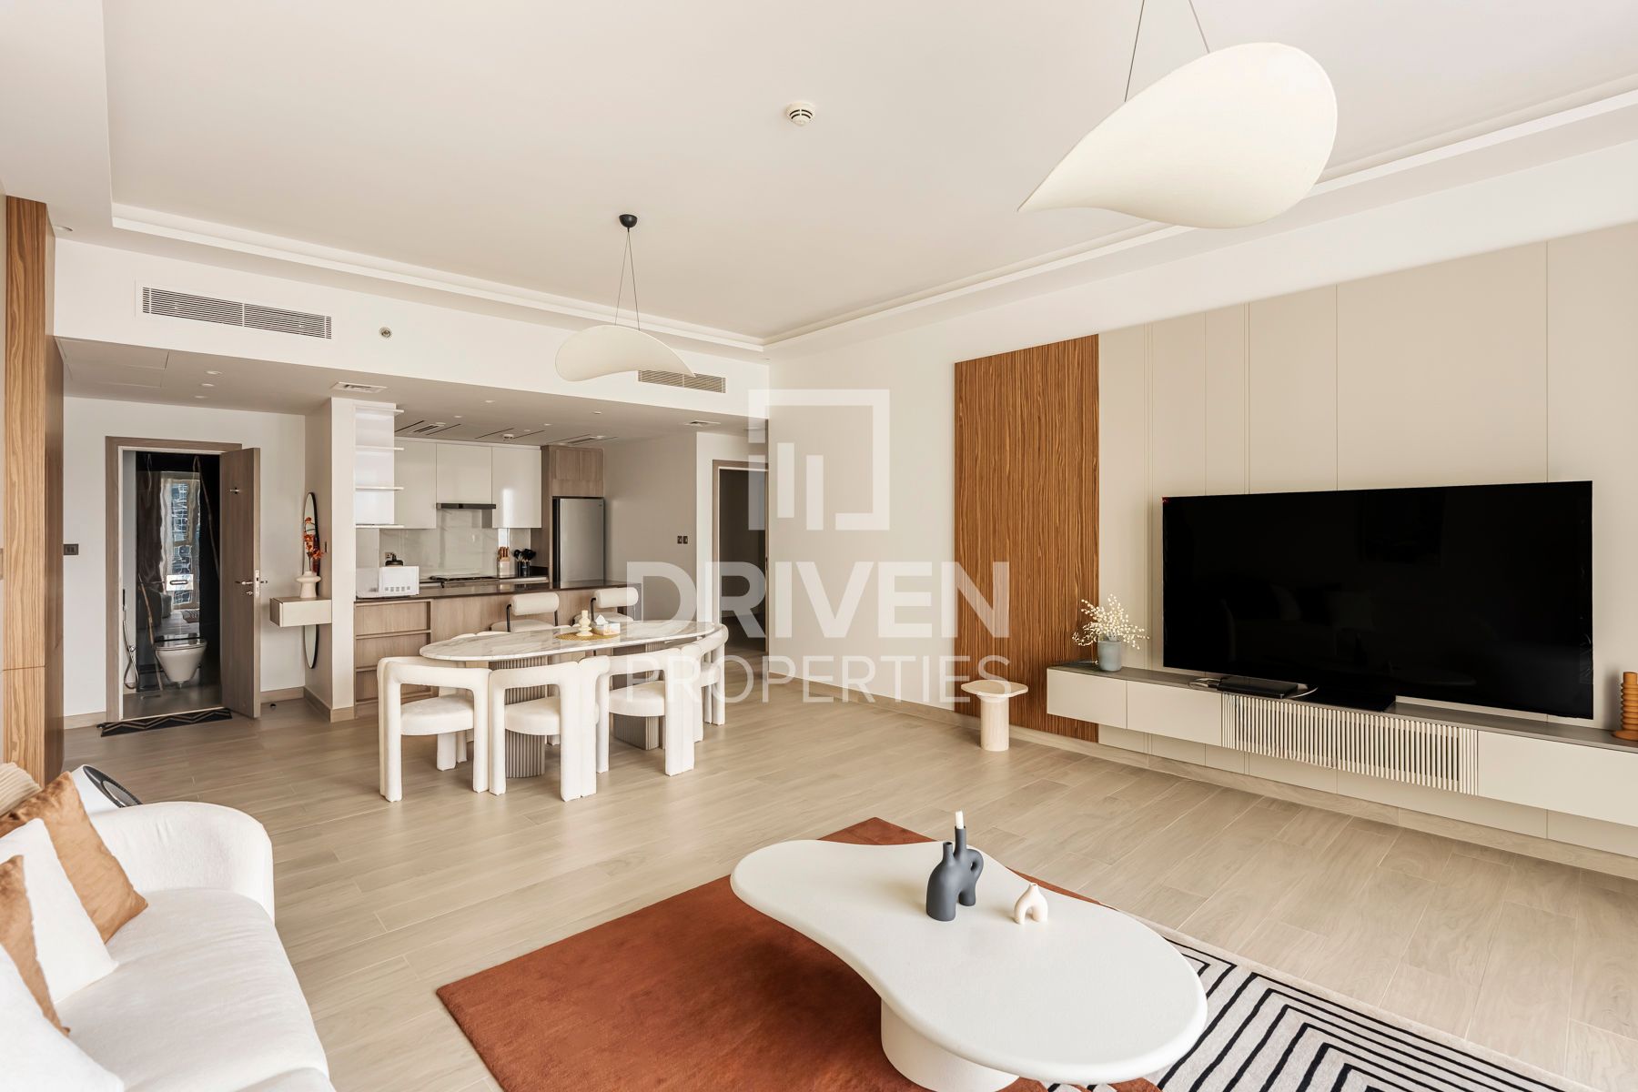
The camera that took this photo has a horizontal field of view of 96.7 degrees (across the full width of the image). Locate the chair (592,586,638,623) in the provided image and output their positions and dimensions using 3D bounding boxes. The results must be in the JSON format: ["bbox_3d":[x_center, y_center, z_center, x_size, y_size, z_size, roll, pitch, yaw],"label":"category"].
[{"bbox_3d":[-1.958,0.839,6.645,0.500,0.930,0.540,-1,1,-43],"label":"chair"}]

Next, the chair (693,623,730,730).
[{"bbox_3d":[-0.926,0.948,5.244,0.540,0.760,0.640,-1,1,-43],"label":"chair"}]

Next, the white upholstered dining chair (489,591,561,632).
[{"bbox_3d":[-2.507,0.861,6.248,0.480,0.920,0.520,-1,1,-43],"label":"white upholstered dining chair"}]

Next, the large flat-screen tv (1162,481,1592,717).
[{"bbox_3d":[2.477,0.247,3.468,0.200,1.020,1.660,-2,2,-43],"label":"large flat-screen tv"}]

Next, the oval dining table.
[{"bbox_3d":[-1.558,0.964,4.712,1.920,0.760,1.070,-1,1,-43],"label":"oval dining table"}]

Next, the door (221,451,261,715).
[{"bbox_3d":[-4.665,0.293,5.865,0.700,2.100,0.045,1,1,34],"label":"door"}]

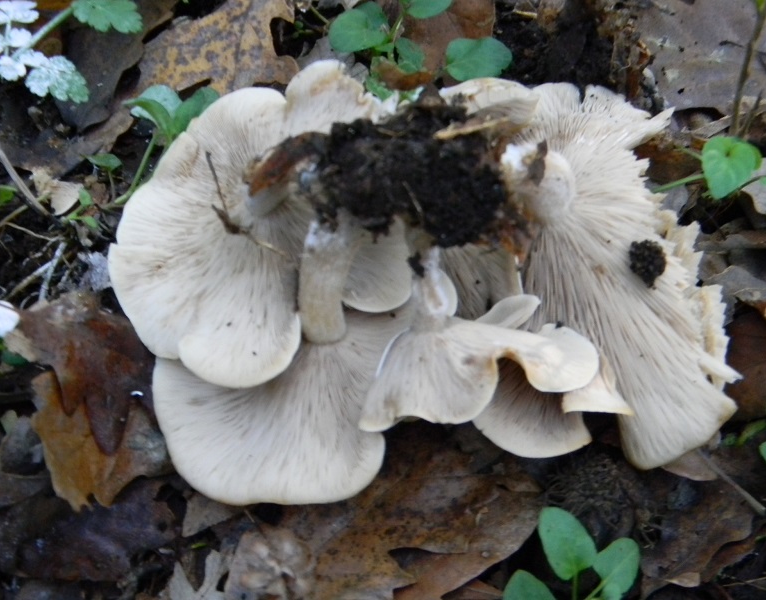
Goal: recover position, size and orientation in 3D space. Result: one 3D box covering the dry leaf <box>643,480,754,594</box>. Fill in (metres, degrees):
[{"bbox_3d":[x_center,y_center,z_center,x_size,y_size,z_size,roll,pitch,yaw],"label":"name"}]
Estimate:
[{"bbox_3d":[0.118,0.089,0.485,0.044,0.012,0.045,0,57,0],"label":"dry leaf"}]

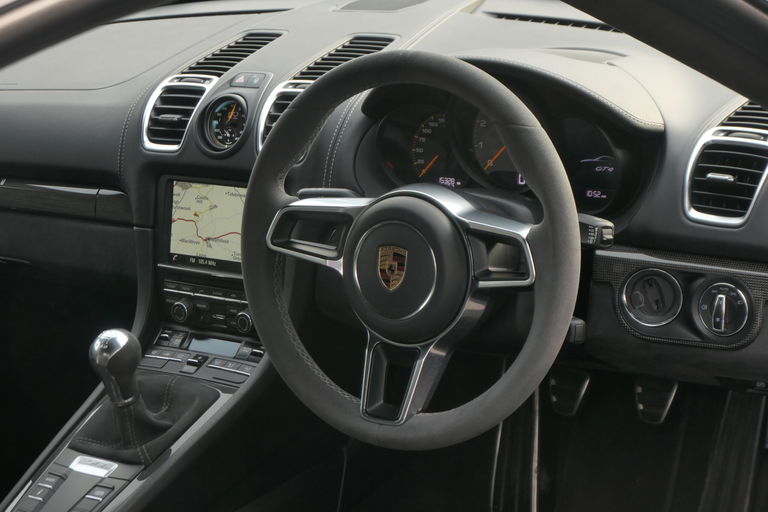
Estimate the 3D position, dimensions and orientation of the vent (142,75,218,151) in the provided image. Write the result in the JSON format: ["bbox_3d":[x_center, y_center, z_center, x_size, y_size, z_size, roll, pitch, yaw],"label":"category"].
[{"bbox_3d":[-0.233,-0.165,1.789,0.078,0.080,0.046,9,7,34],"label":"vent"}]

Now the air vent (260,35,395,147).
[{"bbox_3d":[-0.061,-0.179,1.742,0.078,0.100,0.187,9,22,34],"label":"air vent"}]

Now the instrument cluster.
[{"bbox_3d":[0.118,-0.103,1.548,0.280,0.112,0.070,9,8,34],"label":"instrument cluster"}]

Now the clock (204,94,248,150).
[{"bbox_3d":[-0.172,-0.151,1.736,0.061,0.061,0.030,9,9,34],"label":"clock"}]

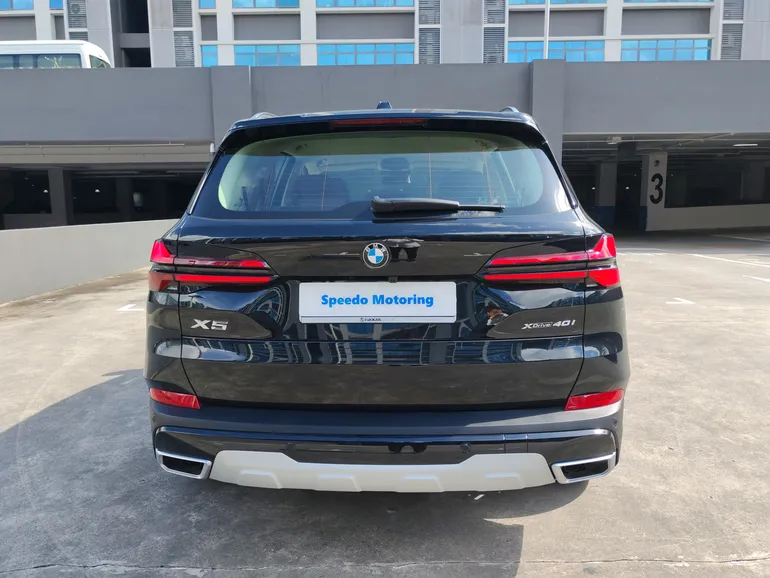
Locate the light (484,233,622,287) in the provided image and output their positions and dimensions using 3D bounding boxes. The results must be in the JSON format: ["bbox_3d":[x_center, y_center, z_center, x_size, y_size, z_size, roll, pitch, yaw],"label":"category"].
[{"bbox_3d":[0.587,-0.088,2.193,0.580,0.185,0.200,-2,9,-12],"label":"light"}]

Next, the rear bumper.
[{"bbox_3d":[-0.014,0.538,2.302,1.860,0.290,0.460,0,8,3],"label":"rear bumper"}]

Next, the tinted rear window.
[{"bbox_3d":[-0.017,-0.407,2.299,1.360,0.410,0.130,0,-27,3],"label":"tinted rear window"}]

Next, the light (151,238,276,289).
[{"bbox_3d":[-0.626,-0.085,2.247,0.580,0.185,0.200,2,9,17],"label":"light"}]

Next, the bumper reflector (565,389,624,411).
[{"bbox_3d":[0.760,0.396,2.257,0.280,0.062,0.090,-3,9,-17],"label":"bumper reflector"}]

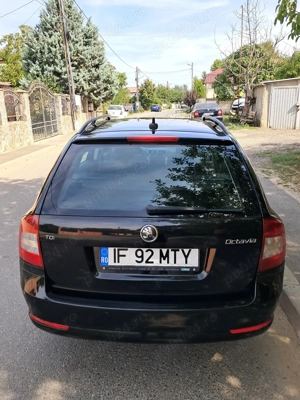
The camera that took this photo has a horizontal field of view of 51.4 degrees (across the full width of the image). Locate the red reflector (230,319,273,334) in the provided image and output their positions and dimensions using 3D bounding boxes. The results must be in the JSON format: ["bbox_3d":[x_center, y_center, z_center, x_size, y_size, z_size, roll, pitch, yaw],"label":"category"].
[{"bbox_3d":[0.561,0.696,1.718,0.255,0.040,0.050,-5,18,-14],"label":"red reflector"}]

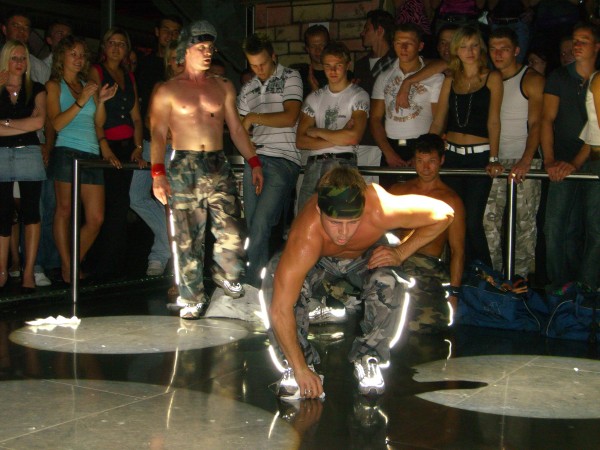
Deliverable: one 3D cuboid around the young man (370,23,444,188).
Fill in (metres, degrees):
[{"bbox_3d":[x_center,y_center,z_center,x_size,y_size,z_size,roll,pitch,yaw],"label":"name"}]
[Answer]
[{"bbox_3d":[0.701,-0.423,6.500,0.500,1.790,0.360,2,3,9],"label":"young man"}]

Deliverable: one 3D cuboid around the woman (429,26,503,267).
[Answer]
[{"bbox_3d":[1.072,-0.375,6.400,0.460,1.720,0.340,2,3,7],"label":"woman"}]

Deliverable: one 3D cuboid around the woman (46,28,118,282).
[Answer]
[{"bbox_3d":[-1.482,-0.425,6.700,0.440,1.660,0.400,0,3,-24],"label":"woman"}]

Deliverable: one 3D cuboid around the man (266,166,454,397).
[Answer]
[{"bbox_3d":[0.241,0.208,4.150,0.750,0.890,0.820,1,3,5],"label":"man"}]

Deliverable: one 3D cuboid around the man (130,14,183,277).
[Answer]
[{"bbox_3d":[-1.002,-0.528,7.100,0.500,1.830,0.360,1,3,-11],"label":"man"}]

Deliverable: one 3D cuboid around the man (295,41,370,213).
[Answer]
[{"bbox_3d":[0.199,-0.292,6.250,0.500,1.690,0.440,1,3,2],"label":"man"}]

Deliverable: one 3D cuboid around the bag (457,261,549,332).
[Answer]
[{"bbox_3d":[1.199,0.409,5.880,0.580,0.370,0.360,2,3,16],"label":"bag"}]

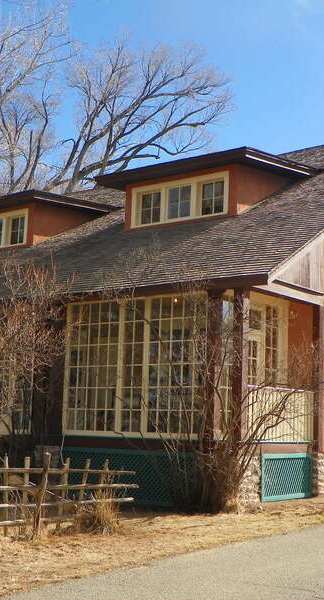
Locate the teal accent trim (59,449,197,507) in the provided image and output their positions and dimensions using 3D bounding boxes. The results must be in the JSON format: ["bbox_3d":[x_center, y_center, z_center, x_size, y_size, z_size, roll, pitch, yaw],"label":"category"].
[{"bbox_3d":[-0.630,3.159,16.139,3.190,0.960,0.100,-5,-11,38],"label":"teal accent trim"}]

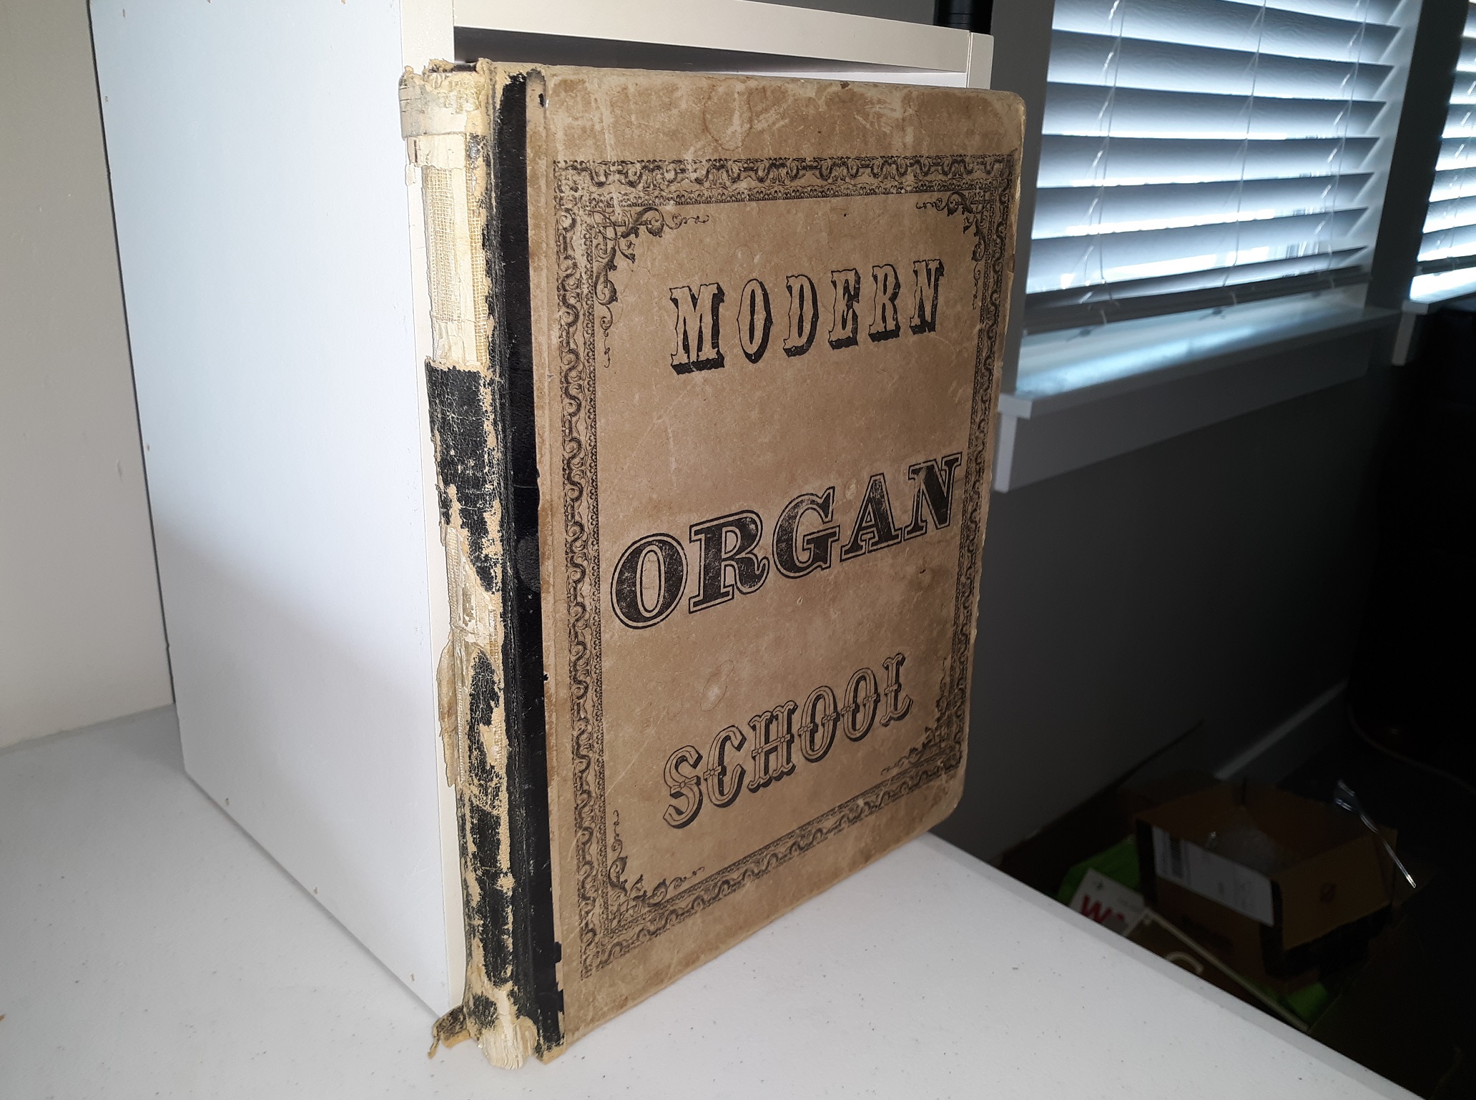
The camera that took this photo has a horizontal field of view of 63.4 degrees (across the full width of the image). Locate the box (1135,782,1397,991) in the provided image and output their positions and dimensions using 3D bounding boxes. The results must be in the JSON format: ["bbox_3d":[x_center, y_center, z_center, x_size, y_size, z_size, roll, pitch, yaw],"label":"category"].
[{"bbox_3d":[0.599,0.378,1.390,0.180,0.130,0.182,-12,19,-32],"label":"box"}]

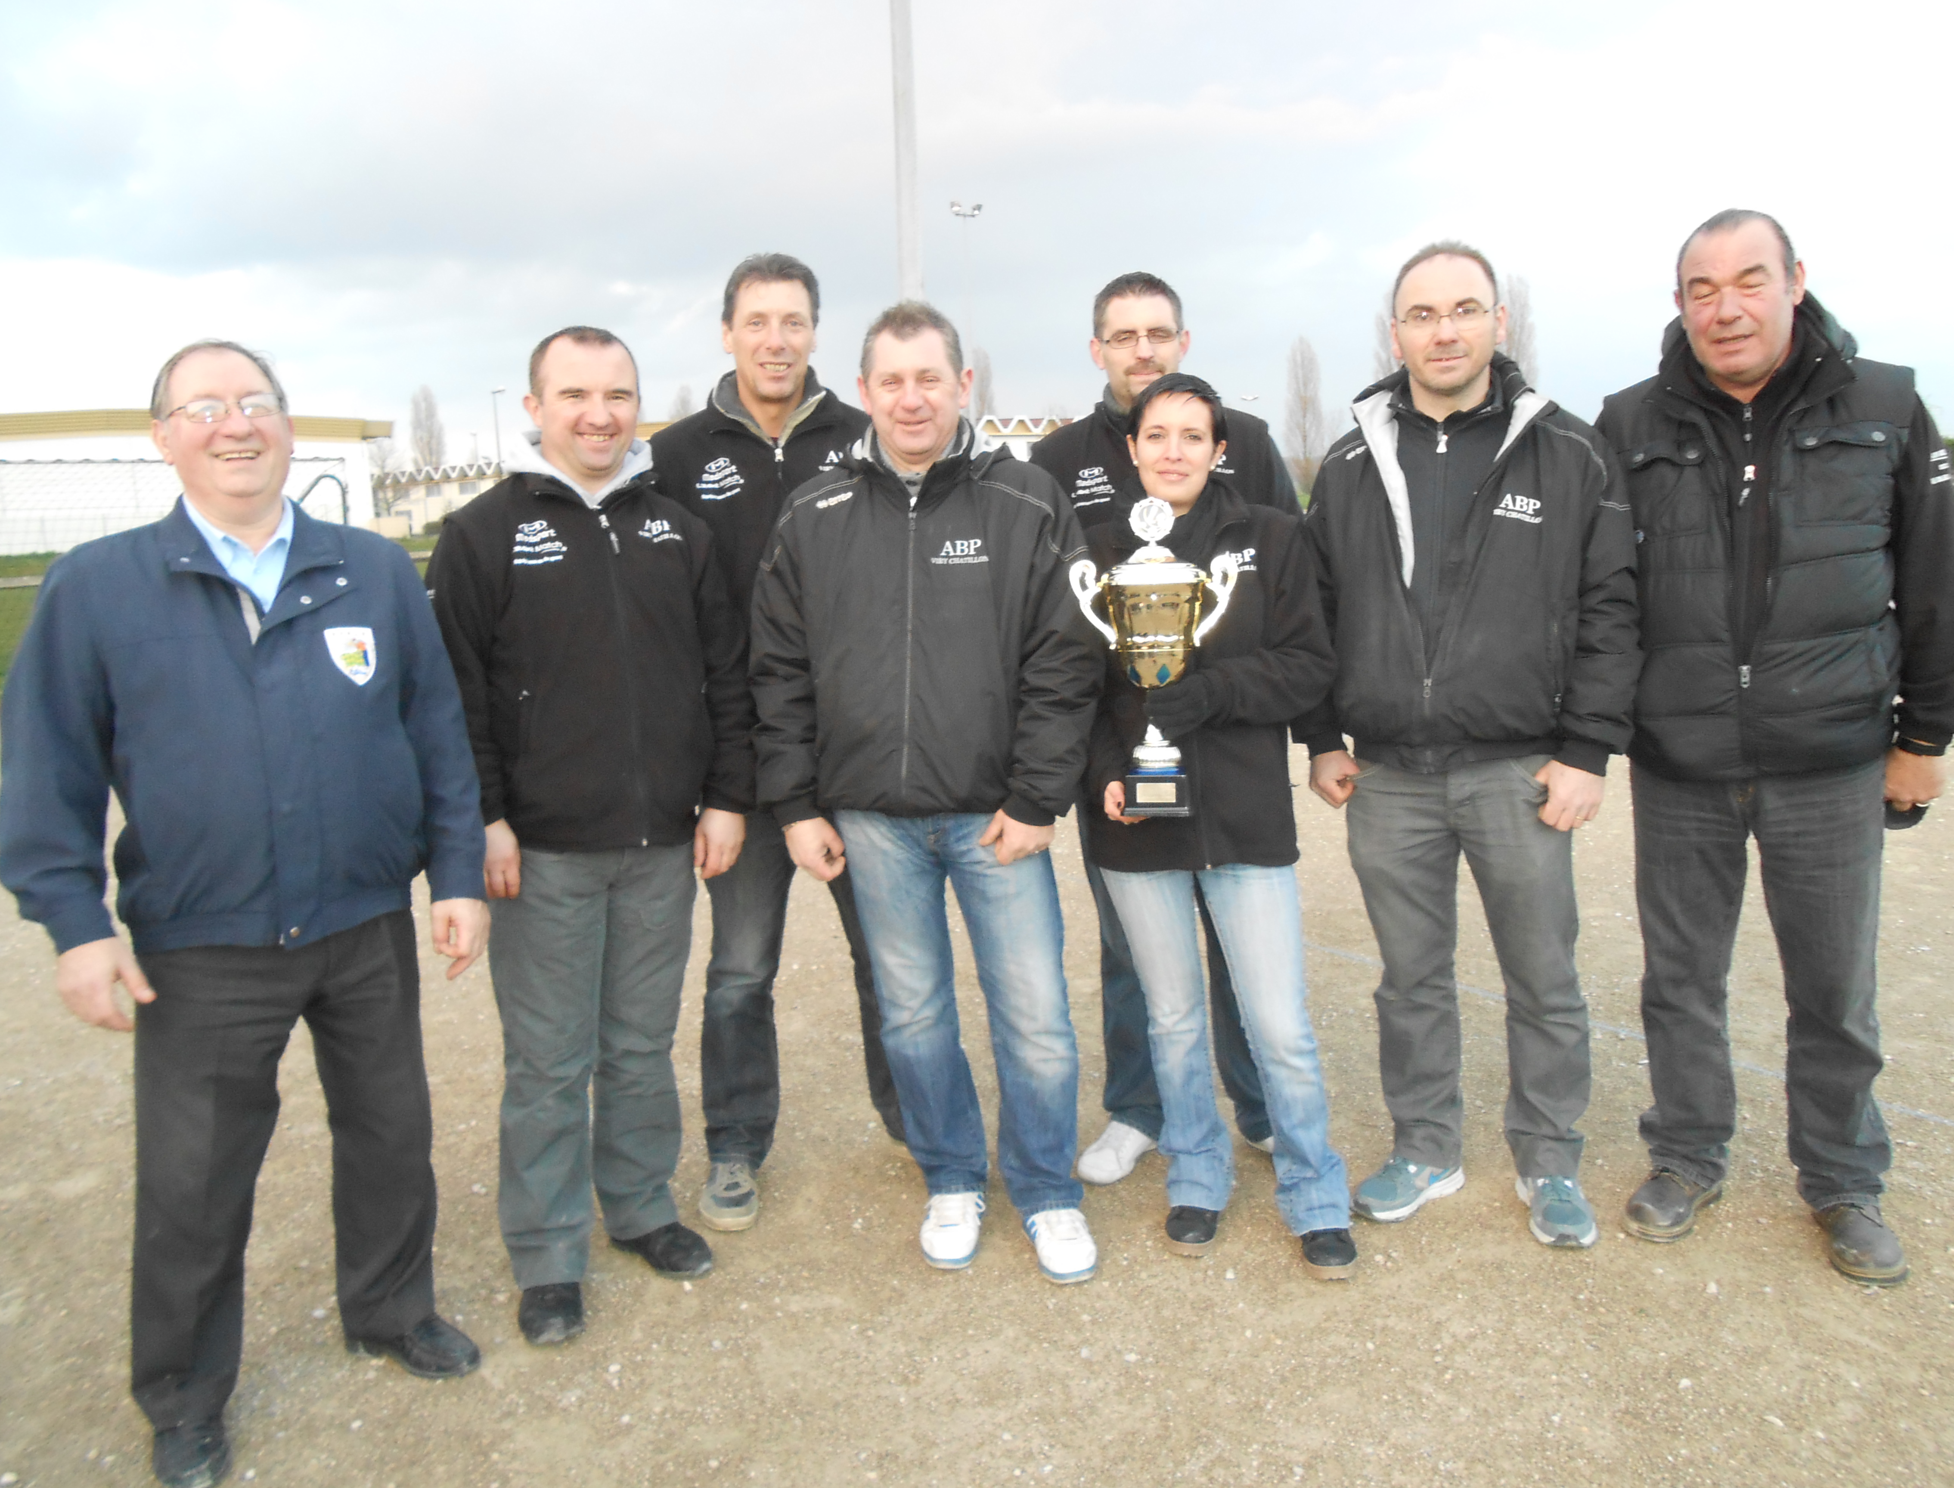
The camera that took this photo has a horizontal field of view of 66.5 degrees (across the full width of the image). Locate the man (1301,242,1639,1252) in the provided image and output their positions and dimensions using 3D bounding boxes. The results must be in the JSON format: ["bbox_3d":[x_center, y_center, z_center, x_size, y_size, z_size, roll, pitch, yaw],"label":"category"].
[{"bbox_3d":[0.927,0.005,2.806,0.600,1.815,0.380,2,11,25],"label":"man"}]

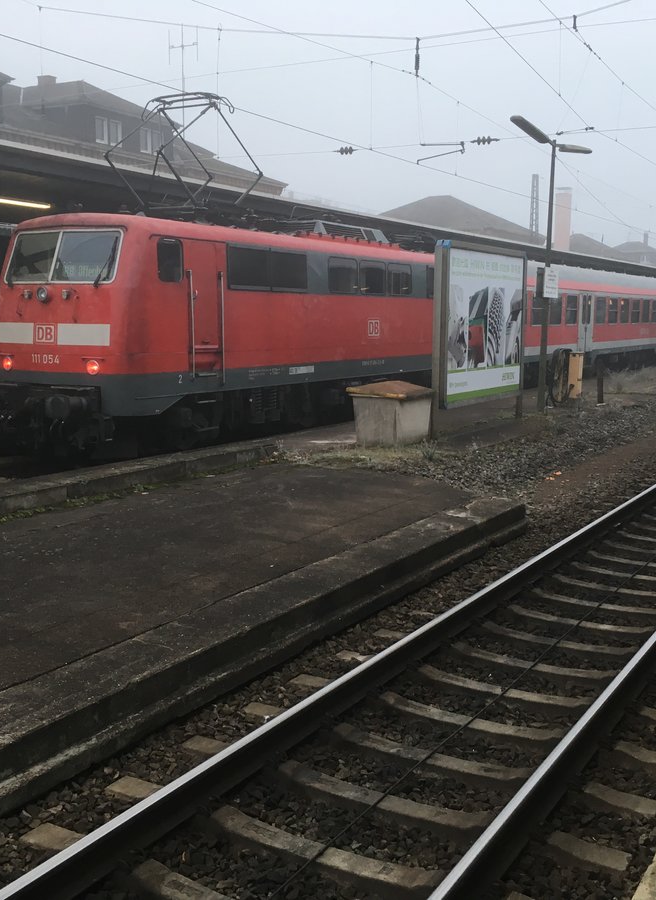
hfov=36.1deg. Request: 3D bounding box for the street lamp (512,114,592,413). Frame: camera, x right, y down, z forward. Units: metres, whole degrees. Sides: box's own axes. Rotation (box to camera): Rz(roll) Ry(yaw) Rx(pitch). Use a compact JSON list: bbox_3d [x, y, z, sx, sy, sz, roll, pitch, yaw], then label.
[{"bbox_3d":[4.500,-3.596,20.545,0.330,5.600,4.200,6,9,33],"label":"street lamp"}]

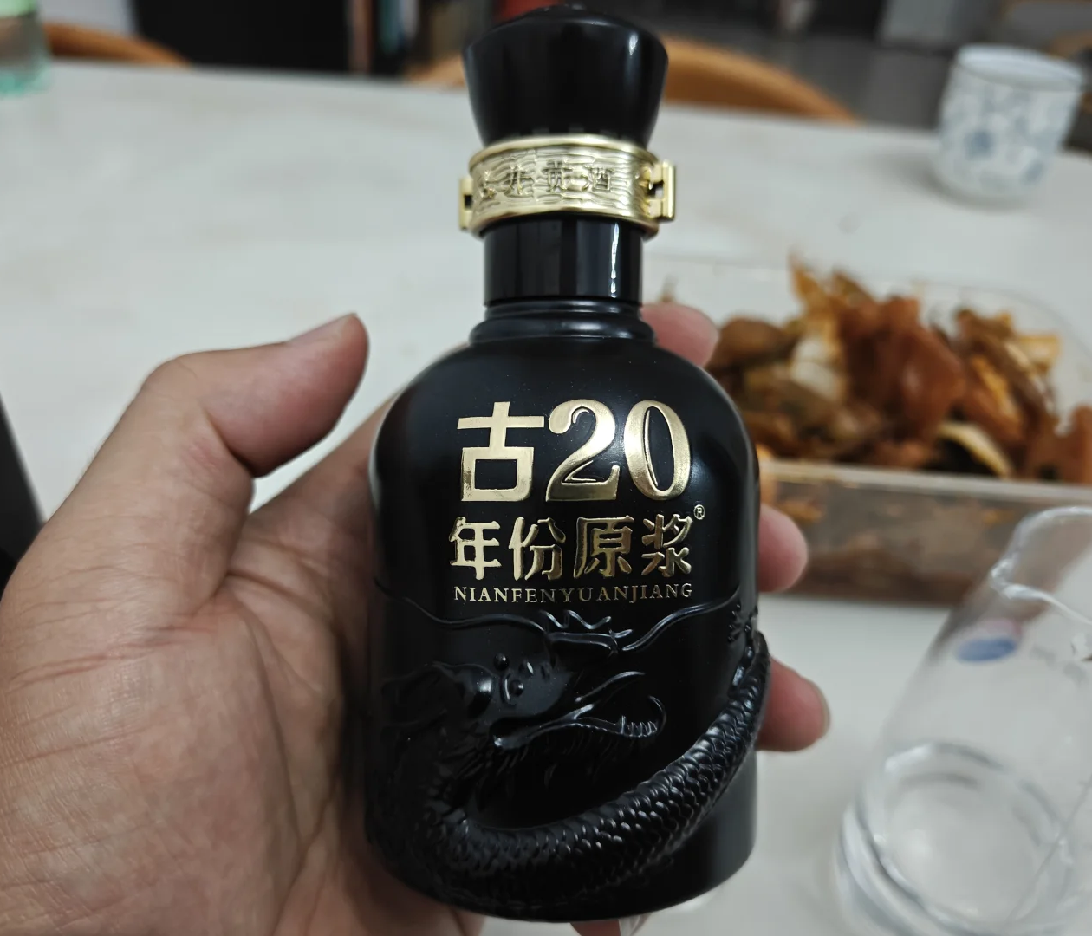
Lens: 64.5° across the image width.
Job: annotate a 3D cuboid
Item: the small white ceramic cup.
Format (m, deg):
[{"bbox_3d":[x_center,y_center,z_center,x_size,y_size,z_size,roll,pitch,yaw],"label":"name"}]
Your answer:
[{"bbox_3d":[0.293,-0.221,0.556,0.076,0.070,0.076,2,41,0],"label":"small white ceramic cup"}]

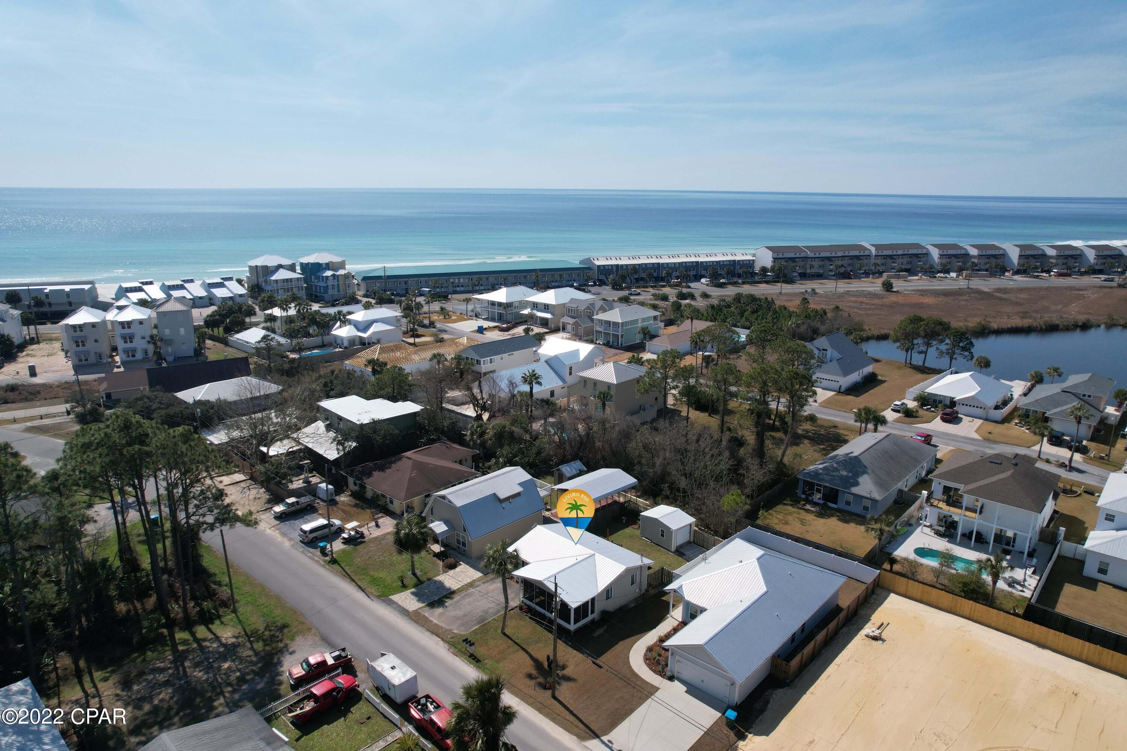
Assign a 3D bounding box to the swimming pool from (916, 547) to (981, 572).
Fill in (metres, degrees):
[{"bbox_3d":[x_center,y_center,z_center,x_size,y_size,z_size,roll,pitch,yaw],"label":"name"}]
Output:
[{"bbox_3d":[44.460,21.650,79.160,7.560,0.600,3.710,13,20,38],"label":"swimming pool"}]

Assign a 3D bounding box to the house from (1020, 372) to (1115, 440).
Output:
[{"bbox_3d":[91.722,4.011,125.871,11.806,8.040,22.186,14,20,41],"label":"house"}]

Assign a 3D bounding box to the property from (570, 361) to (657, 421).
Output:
[{"bbox_3d":[9.972,1.622,129.387,10.890,9.465,13.536,14,20,41],"label":"property"}]

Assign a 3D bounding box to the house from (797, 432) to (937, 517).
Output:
[{"bbox_3d":[45.040,12.570,100.390,10.700,5.750,25.400,14,20,41],"label":"house"}]

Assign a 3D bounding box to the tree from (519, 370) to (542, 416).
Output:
[{"bbox_3d":[-5.568,4.382,117.899,3.800,10.200,3.800,1,15,0],"label":"tree"}]

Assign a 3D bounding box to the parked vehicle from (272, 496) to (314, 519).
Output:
[{"bbox_3d":[-34.378,16.623,87.719,4.900,1.680,1.780,-12,20,-39],"label":"parked vehicle"}]

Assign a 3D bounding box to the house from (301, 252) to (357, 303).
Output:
[{"bbox_3d":[-83.866,-35.667,245.276,12.000,15.000,20.500,-13,21,-41],"label":"house"}]

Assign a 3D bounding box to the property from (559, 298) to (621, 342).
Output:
[{"bbox_3d":[8.605,-16.912,190.811,8.222,9.147,20.149,13,20,38],"label":"property"}]

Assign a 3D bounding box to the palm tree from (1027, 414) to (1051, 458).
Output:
[{"bbox_3d":[76.040,10.190,109.180,3.200,6.300,3.200,1,15,0],"label":"palm tree"}]

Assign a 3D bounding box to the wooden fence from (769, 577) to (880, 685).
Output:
[{"bbox_3d":[25.980,23.550,66.880,1.750,1.850,20.290,15,21,42],"label":"wooden fence"}]

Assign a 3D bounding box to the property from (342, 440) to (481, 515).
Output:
[{"bbox_3d":[-19.460,13.210,97.500,14.700,4.850,17.900,14,20,40],"label":"property"}]

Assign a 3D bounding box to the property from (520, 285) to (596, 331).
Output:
[{"bbox_3d":[-0.857,-20.316,200.994,11.485,10.179,19.563,13,20,39],"label":"property"}]

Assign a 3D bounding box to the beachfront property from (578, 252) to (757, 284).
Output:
[{"bbox_3d":[45.616,-46.467,296.058,76.091,11.300,17.000,-5,16,-20],"label":"beachfront property"}]

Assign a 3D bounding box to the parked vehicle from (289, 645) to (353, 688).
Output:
[{"bbox_3d":[-20.747,24.605,58.745,5.000,1.720,1.800,-10,19,-35],"label":"parked vehicle"}]

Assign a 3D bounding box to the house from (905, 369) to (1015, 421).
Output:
[{"bbox_3d":[80.661,2.644,137.130,12.000,5.900,19.000,14,20,41],"label":"house"}]

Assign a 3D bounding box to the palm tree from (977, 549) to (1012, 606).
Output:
[{"bbox_3d":[43.810,20.750,69.900,3.400,6.000,3.400,1,15,0],"label":"palm tree"}]

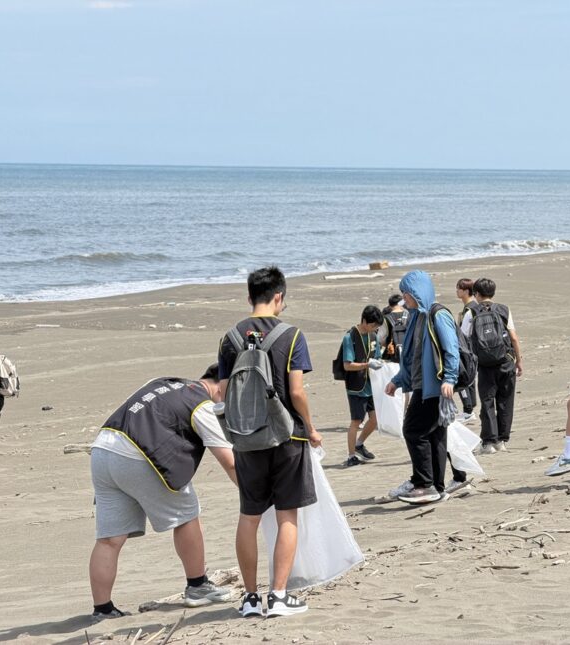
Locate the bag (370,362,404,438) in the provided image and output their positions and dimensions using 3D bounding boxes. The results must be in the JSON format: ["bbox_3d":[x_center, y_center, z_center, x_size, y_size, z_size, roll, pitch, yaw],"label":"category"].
[{"bbox_3d":[1.050,0.791,25.200,0.420,0.750,0.360,1,4,0],"label":"bag"}]

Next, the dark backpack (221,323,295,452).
[{"bbox_3d":[-0.133,0.320,12.430,0.330,0.600,0.270,2,4,24],"label":"dark backpack"}]

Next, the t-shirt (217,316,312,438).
[{"bbox_3d":[-0.104,0.279,12.600,0.450,0.600,0.280,2,4,21],"label":"t-shirt"}]

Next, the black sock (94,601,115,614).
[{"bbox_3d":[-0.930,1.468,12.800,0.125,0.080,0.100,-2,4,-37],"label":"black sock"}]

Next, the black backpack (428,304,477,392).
[{"bbox_3d":[1.278,0.198,18.950,0.320,0.600,0.330,-2,4,-35],"label":"black backpack"}]

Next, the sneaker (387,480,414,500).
[{"bbox_3d":[0.912,1.271,18.800,0.285,0.120,0.110,-1,4,-28],"label":"sneaker"}]

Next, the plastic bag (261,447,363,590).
[{"bbox_3d":[0.143,1.018,12.900,0.520,0.720,0.420,1,4,0],"label":"plastic bag"}]

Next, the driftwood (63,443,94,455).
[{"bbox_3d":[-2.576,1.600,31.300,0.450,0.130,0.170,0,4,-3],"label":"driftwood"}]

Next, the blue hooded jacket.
[{"bbox_3d":[1.063,0.091,18.800,0.420,0.950,0.520,-2,4,-35],"label":"blue hooded jacket"}]

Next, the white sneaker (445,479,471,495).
[{"bbox_3d":[1.320,1.247,18.950,0.280,0.115,0.110,-1,4,-22],"label":"white sneaker"}]

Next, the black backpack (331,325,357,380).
[{"bbox_3d":[0.631,0.318,25.500,0.250,0.500,0.300,4,5,39],"label":"black backpack"}]

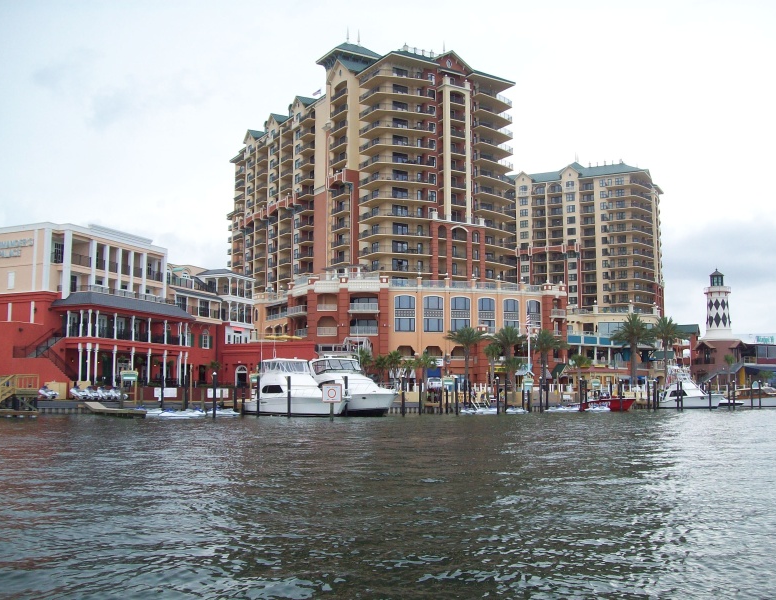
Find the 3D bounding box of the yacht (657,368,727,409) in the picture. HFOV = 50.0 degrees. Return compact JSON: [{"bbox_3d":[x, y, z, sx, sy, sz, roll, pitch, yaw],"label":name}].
[{"bbox_3d":[39.906,11.543,109.397,3.800,5.500,10.200,5,-8,-37],"label":"yacht"}]

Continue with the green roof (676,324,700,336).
[{"bbox_3d":[48.441,4.957,135.246,4.400,1.950,3.600,2,-6,-14],"label":"green roof"}]

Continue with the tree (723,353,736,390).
[{"bbox_3d":[45.807,9.719,111.601,1.800,5.080,1.800,0,-6,0],"label":"tree"}]

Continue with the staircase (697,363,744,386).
[{"bbox_3d":[45.777,10.391,114.546,6.000,3.570,2.000,2,-6,-15],"label":"staircase"}]

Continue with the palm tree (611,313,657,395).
[{"bbox_3d":[31.541,6.751,106.891,5.700,10.200,5.700,0,-6,0],"label":"palm tree"}]

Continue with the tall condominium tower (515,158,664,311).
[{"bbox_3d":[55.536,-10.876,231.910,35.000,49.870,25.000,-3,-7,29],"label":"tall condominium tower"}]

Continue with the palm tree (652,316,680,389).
[{"bbox_3d":[38.528,7.431,114.897,4.600,10.350,4.600,0,-6,0],"label":"palm tree"}]

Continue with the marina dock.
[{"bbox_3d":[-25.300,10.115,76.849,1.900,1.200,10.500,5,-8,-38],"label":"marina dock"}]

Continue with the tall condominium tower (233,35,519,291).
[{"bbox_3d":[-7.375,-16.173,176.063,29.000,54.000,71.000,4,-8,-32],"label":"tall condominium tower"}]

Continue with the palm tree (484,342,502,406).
[{"bbox_3d":[12.260,8.238,96.689,2.100,6.600,2.100,0,-6,0],"label":"palm tree"}]

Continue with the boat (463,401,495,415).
[{"bbox_3d":[9.381,11.021,85.301,2.300,1.400,3.800,2,-7,-17],"label":"boat"}]

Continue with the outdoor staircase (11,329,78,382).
[{"bbox_3d":[-35.209,5.687,85.405,6.200,5.400,2.600,1,-7,-8],"label":"outdoor staircase"}]

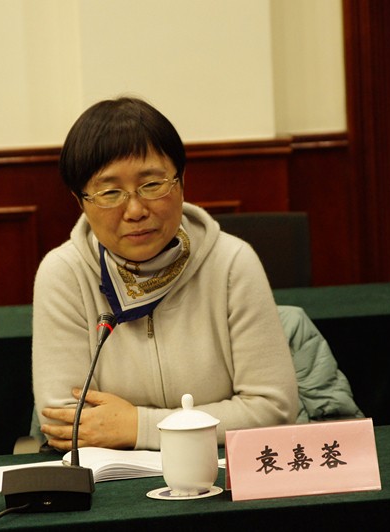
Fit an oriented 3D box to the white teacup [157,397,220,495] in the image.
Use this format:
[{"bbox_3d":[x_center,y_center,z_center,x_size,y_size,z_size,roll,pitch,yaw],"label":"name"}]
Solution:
[{"bbox_3d":[-0.011,0.239,3.347,0.086,0.138,0.086,-2,7,0],"label":"white teacup"}]

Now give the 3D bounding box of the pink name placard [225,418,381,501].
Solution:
[{"bbox_3d":[0.143,0.257,3.342,0.200,0.090,0.074,-3,7,-11],"label":"pink name placard"}]

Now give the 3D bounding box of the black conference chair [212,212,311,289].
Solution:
[{"bbox_3d":[0.141,0.344,5.686,0.540,0.900,0.580,-3,7,-11],"label":"black conference chair"}]

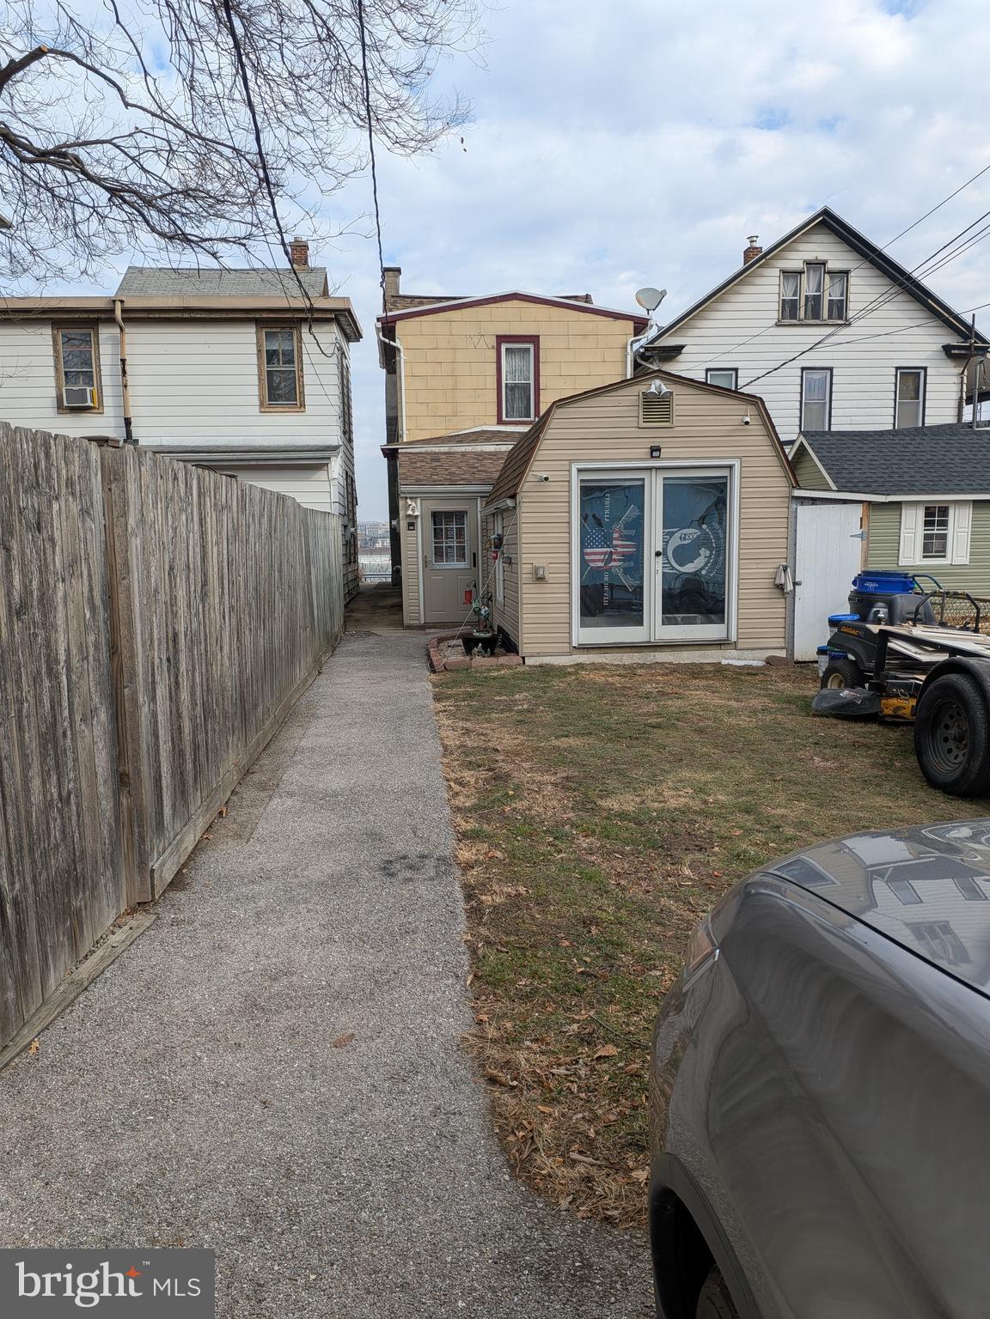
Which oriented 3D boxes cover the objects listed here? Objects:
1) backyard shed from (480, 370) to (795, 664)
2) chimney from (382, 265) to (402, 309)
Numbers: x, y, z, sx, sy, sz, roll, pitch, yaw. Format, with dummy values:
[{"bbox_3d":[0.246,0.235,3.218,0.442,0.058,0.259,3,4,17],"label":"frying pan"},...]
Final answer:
[{"bbox_3d":[1.620,-1.890,12.705,3.270,3.290,4.750,-2,8,-4],"label":"backyard shed"},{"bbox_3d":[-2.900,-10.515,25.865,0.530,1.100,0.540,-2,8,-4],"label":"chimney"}]

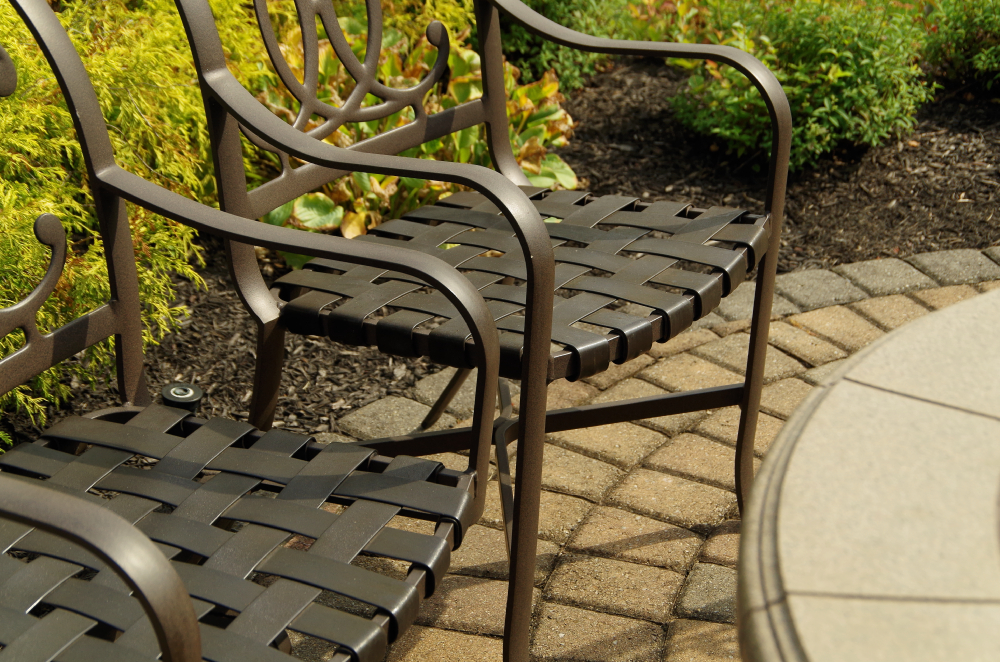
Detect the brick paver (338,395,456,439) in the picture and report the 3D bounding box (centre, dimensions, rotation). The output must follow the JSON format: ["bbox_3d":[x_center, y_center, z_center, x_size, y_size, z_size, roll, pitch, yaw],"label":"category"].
[{"bbox_3d":[-0.174,0.181,3.392,0.155,0.060,0.141,20,30,35],"label":"brick paver"}]

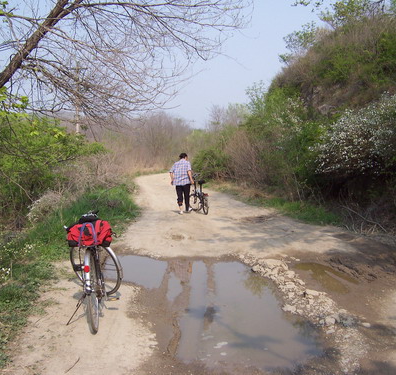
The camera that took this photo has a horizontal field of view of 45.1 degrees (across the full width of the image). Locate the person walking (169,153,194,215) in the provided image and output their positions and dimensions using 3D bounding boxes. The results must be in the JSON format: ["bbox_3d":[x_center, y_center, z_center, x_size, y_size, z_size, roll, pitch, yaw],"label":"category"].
[{"bbox_3d":[-0.452,-0.100,12.700,0.620,1.620,0.450,0,2,-5],"label":"person walking"}]

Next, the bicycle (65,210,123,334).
[{"bbox_3d":[-0.960,0.690,4.340,0.550,0.950,1.680,0,2,-9],"label":"bicycle"}]

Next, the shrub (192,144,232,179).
[{"bbox_3d":[0.730,-1.290,25.500,2.100,2.050,2.000,0,2,0],"label":"shrub"}]

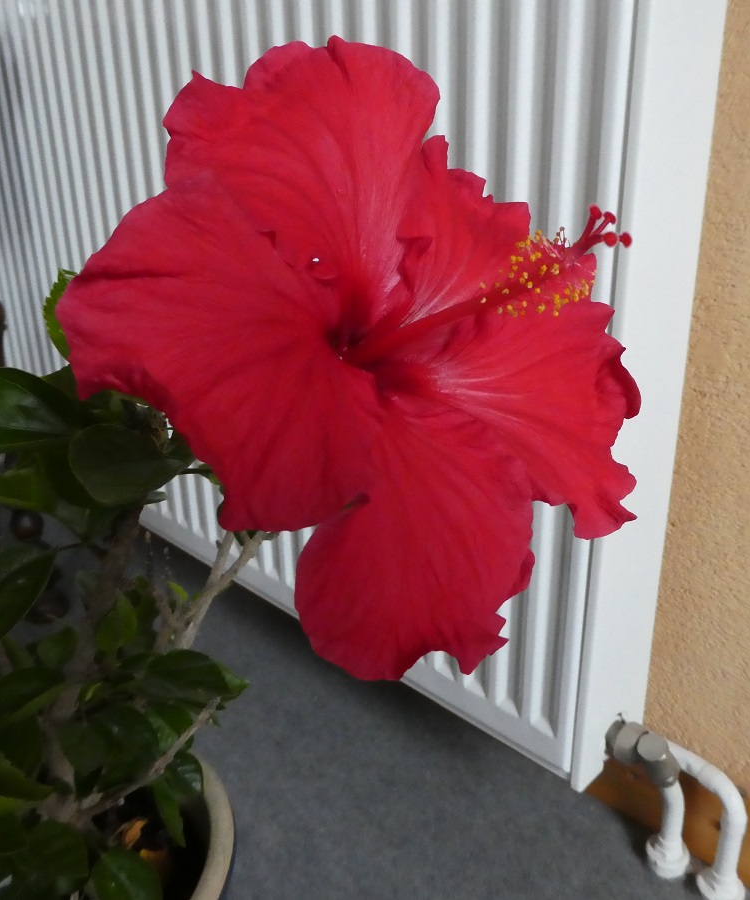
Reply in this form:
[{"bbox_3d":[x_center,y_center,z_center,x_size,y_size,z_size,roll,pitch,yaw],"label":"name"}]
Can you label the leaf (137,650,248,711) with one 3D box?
[{"bbox_3d":[-0.086,0.108,0.390,0.050,0.019,0.023,-7,21,-14],"label":"leaf"}]

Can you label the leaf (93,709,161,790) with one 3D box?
[{"bbox_3d":[-0.123,0.148,0.410,0.034,0.036,0.020,-9,22,-19],"label":"leaf"}]

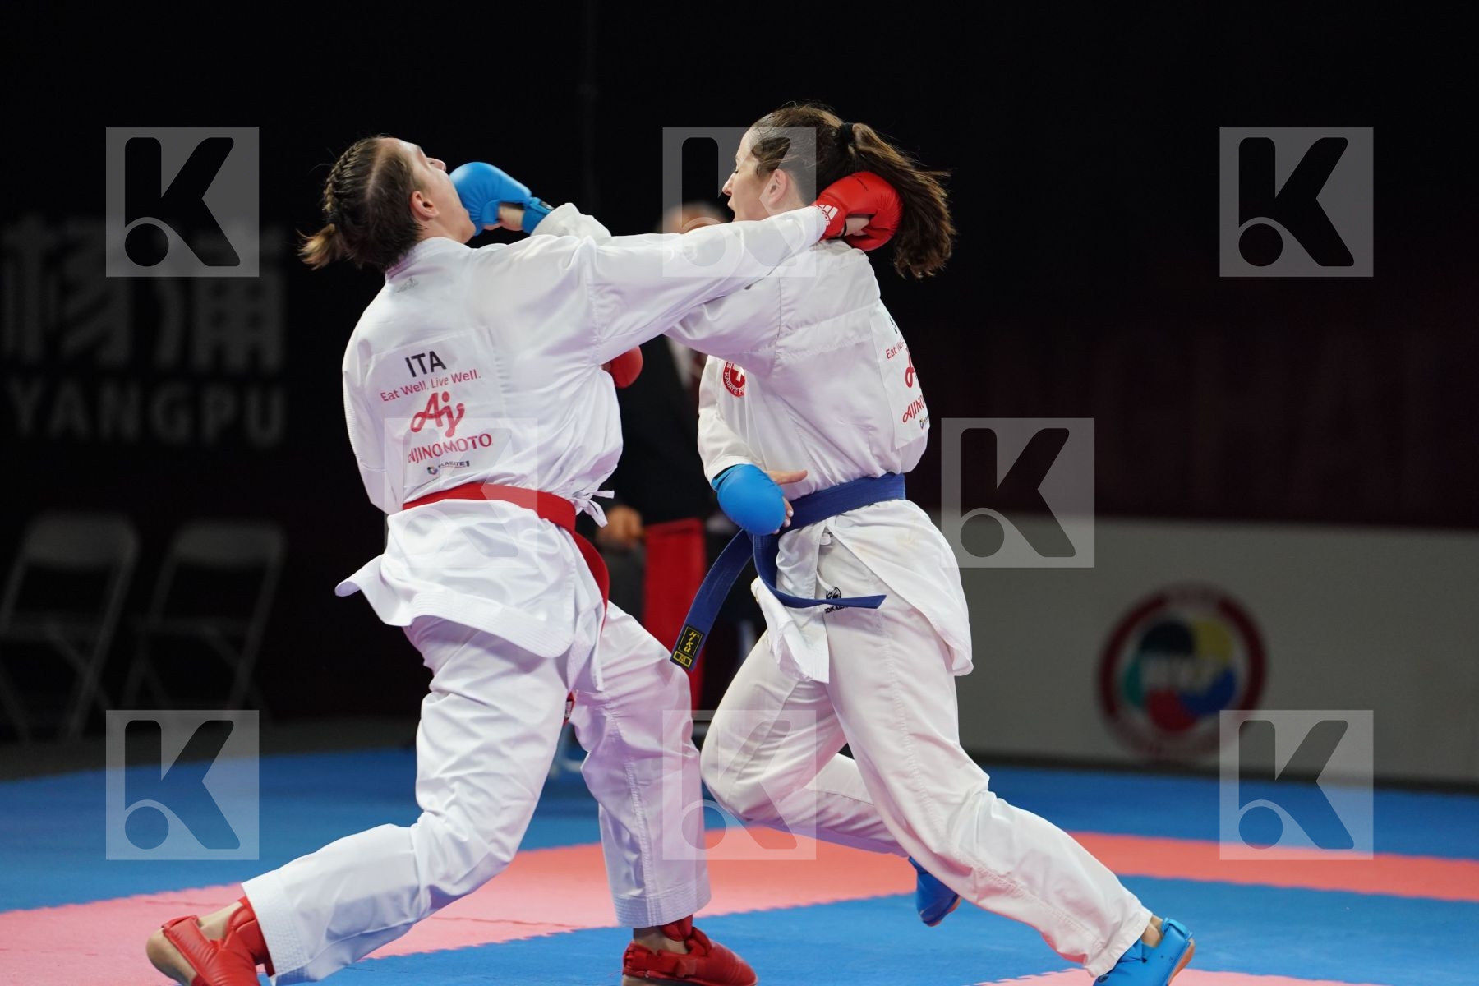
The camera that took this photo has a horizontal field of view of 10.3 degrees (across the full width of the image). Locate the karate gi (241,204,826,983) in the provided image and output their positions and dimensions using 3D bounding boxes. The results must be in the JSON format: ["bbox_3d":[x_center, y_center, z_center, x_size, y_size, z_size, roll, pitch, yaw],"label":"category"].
[{"bbox_3d":[-0.340,0.165,13.330,0.920,1.250,0.580,0,2,-37],"label":"karate gi"}]

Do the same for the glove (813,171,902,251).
[{"bbox_3d":[0.189,-0.460,13.400,0.150,0.130,0.110,1,1,-6],"label":"glove"}]

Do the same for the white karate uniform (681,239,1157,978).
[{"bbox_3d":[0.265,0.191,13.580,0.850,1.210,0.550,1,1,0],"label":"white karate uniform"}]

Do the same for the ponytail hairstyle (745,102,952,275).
[{"bbox_3d":[0.184,-0.499,13.580,0.335,0.285,0.190,1,1,0],"label":"ponytail hairstyle"}]

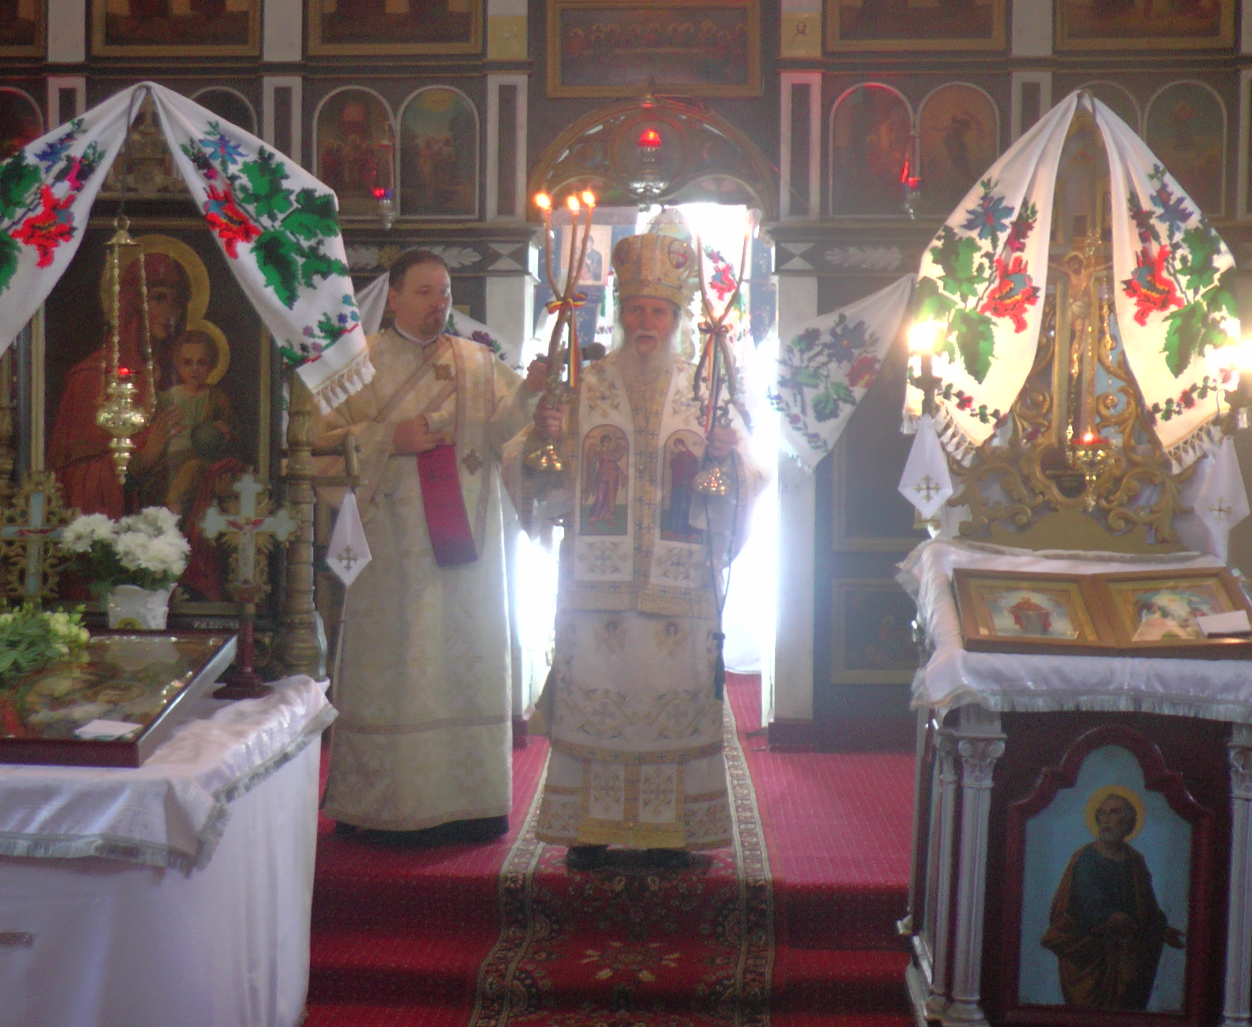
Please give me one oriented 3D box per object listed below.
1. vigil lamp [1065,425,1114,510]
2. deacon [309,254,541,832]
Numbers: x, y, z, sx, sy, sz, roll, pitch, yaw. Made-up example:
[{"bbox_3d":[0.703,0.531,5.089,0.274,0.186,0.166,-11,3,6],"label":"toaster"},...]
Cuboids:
[{"bbox_3d":[1.204,-0.118,3.800,0.128,0.222,0.128,0,3,2],"label":"vigil lamp"},{"bbox_3d":[-0.596,0.098,4.453,0.700,1.782,0.500,0,3,-7],"label":"deacon"}]

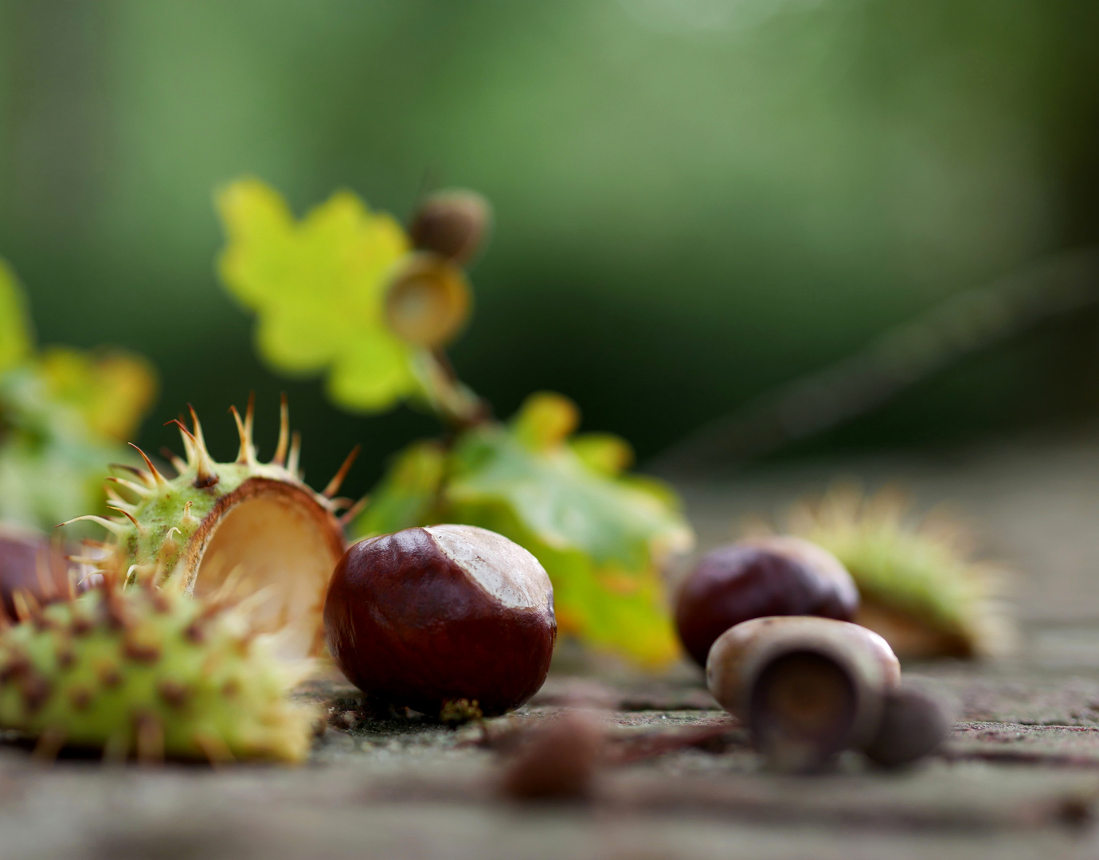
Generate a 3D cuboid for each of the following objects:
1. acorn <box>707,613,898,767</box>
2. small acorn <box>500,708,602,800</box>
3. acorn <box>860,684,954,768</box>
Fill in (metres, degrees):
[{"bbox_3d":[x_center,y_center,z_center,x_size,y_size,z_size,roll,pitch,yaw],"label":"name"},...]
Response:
[{"bbox_3d":[0.034,0.036,0.402,0.025,0.021,0.019,0,0,3],"label":"acorn"},{"bbox_3d":[0.000,0.038,0.350,0.012,0.011,0.012,0,0,0],"label":"small acorn"},{"bbox_3d":[0.045,0.037,0.373,0.011,0.010,0.011,0,0,0],"label":"acorn"}]

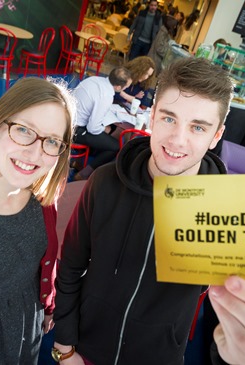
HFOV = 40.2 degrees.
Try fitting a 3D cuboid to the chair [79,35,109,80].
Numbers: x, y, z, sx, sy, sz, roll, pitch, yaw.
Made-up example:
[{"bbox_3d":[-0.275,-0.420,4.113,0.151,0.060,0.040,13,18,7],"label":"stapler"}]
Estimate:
[{"bbox_3d":[-0.565,-2.597,7.045,0.420,0.885,0.500,16,28,-4],"label":"chair"}]

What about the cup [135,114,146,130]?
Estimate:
[{"bbox_3d":[0.173,-0.534,3.084,0.088,0.145,0.088,14,29,-8],"label":"cup"}]

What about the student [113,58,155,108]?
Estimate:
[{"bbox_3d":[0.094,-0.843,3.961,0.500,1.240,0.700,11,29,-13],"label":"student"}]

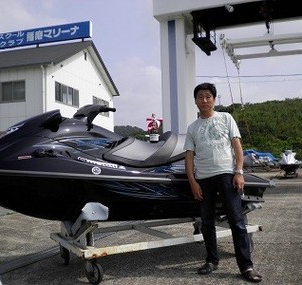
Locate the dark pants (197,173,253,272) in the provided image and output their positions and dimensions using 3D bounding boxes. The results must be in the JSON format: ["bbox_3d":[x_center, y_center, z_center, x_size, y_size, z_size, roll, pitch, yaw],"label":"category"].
[{"bbox_3d":[0.635,0.660,3.330,0.450,0.850,0.380,-2,-2,10],"label":"dark pants"}]

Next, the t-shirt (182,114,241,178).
[{"bbox_3d":[0.540,0.030,3.360,0.500,0.590,0.270,-4,-2,10],"label":"t-shirt"}]

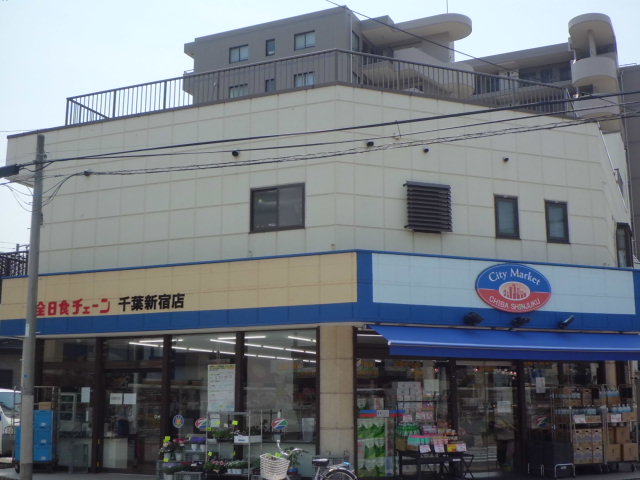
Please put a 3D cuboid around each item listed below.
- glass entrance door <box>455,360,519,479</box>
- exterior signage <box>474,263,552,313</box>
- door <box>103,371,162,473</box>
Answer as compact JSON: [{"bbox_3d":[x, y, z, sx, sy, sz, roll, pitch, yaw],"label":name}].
[{"bbox_3d":[3.140,3.346,16.248,1.358,2.080,0.100,4,-12,-22],"label":"glass entrance door"},{"bbox_3d":[3.504,0.866,15.664,1.594,0.880,0.130,4,-12,-22],"label":"exterior signage"},{"bbox_3d":[-3.645,3.507,16.823,1.443,2.000,0.100,-5,-12,24],"label":"door"}]

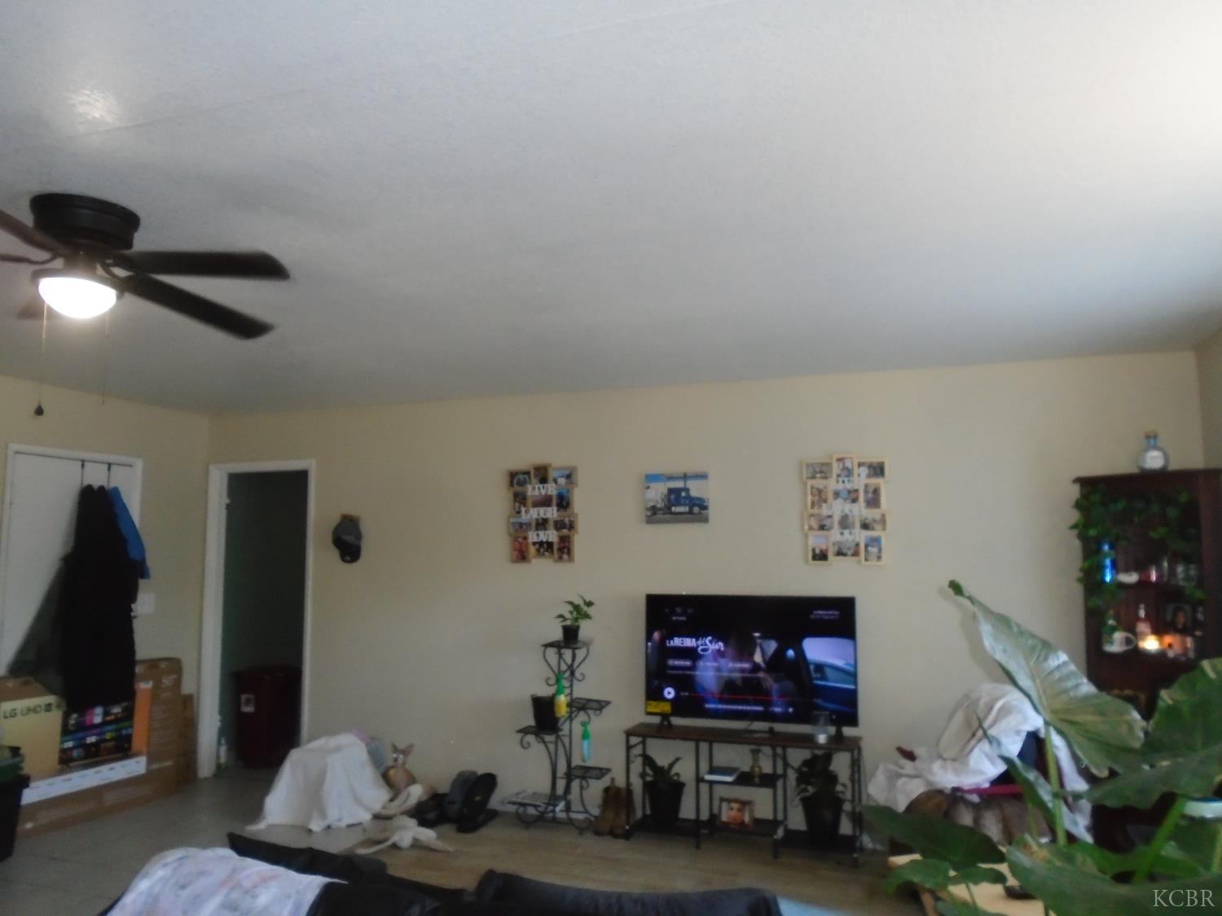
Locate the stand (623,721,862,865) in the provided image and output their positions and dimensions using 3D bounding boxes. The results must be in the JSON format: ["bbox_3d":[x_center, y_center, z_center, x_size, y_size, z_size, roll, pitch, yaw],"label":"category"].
[{"bbox_3d":[0.693,1.732,4.801,1.200,0.550,0.330,-2,-6,21],"label":"stand"}]

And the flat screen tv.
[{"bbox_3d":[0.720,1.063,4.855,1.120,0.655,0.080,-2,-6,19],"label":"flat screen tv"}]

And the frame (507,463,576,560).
[{"bbox_3d":[-0.408,0.333,5.495,0.450,0.590,0.030,-2,-6,19],"label":"frame"}]

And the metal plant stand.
[{"bbox_3d":[-0.293,1.541,5.160,0.600,1.010,0.250,-2,-6,19],"label":"metal plant stand"}]

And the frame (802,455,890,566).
[{"bbox_3d":[1.250,0.282,4.919,0.450,0.590,0.030,-2,-6,19],"label":"frame"}]

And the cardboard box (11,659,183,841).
[{"bbox_3d":[-3.043,1.655,5.356,0.150,0.830,1.190,-3,-7,25],"label":"cardboard box"}]

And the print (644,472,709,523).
[{"bbox_3d":[0.374,0.227,5.232,0.375,0.290,0.030,-2,-6,19],"label":"print"}]

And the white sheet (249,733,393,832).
[{"bbox_3d":[-1.666,1.845,5.290,0.620,0.440,0.520,-2,-6,19],"label":"white sheet"}]

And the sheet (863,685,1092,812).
[{"bbox_3d":[1.698,1.371,4.311,0.930,0.600,0.480,-2,-6,19],"label":"sheet"}]

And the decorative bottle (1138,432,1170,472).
[{"bbox_3d":[2.524,-0.031,4.272,0.130,0.190,0.140,3,-7,-26],"label":"decorative bottle"}]

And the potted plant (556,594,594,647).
[{"bbox_3d":[-0.193,0.911,5.200,0.235,0.280,0.220,0,-6,0],"label":"potted plant"}]

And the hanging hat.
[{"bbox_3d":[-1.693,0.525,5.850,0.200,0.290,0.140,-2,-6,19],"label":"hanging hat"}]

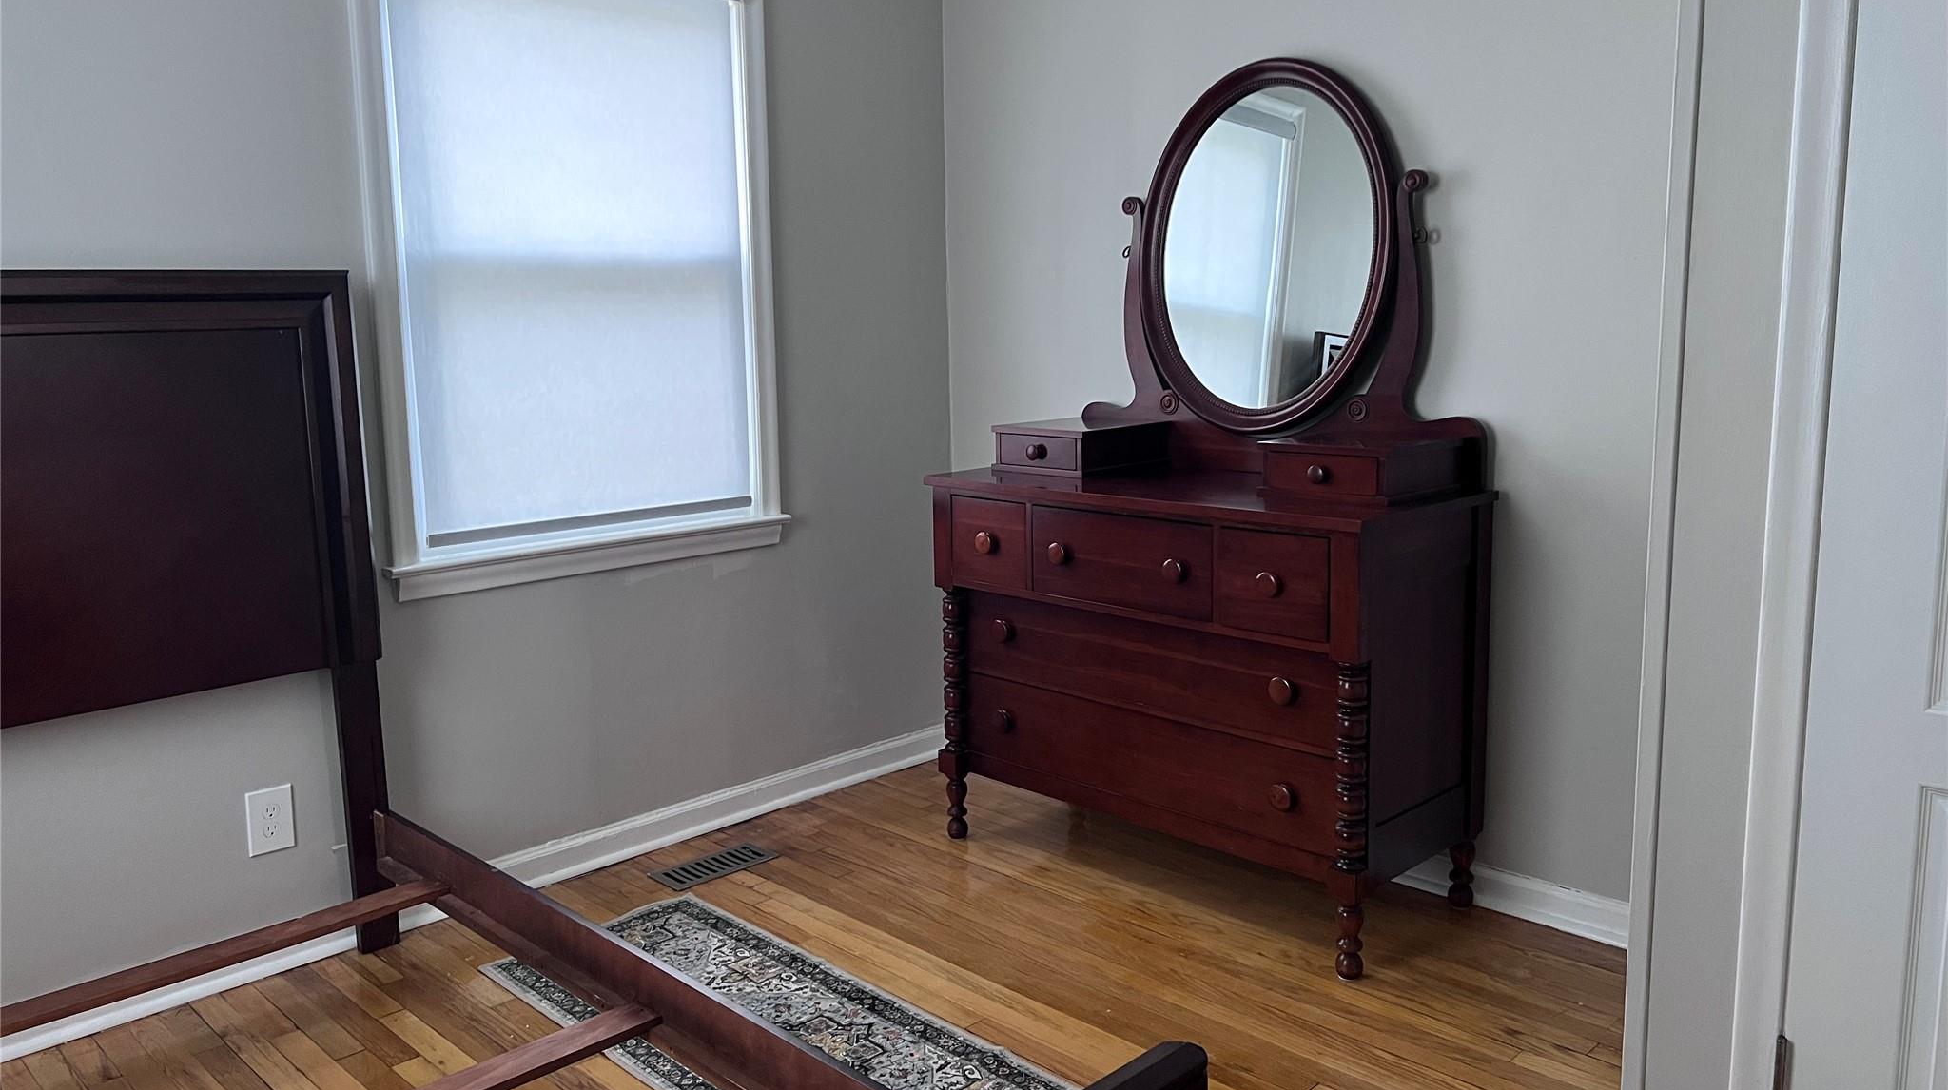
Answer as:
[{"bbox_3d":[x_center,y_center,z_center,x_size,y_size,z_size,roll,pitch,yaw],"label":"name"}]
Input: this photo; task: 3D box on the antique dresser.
[{"bbox_3d":[0.490,-0.141,3.288,0.565,1.840,1.175,-10,13,-44],"label":"antique dresser"}]

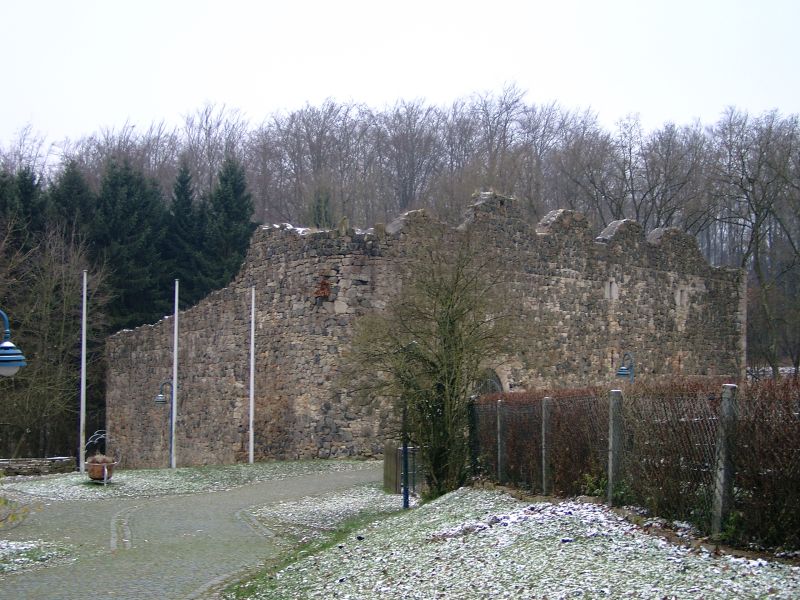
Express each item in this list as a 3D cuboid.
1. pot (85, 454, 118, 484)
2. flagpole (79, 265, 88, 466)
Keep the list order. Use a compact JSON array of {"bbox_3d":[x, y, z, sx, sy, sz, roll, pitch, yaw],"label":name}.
[{"bbox_3d":[-7.647,4.342,29.600,0.830,0.760,0.800,0,-2,0],"label":"pot"},{"bbox_3d":[-9.498,2.128,34.728,0.140,6.080,0.140,0,-2,0],"label":"flagpole"}]

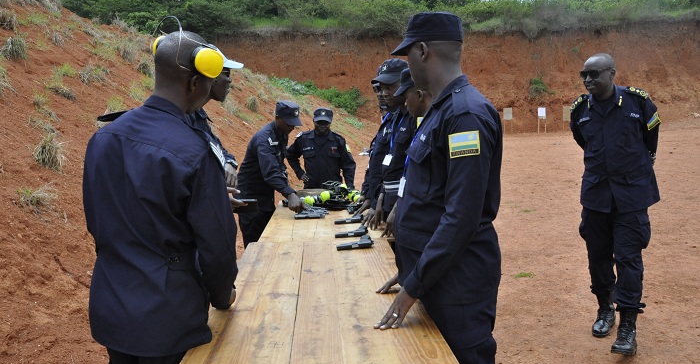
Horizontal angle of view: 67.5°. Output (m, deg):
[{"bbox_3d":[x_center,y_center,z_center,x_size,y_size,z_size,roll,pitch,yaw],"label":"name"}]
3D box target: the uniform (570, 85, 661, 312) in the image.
[{"bbox_3d":[1.617,0.107,3.190,0.530,1.380,0.360,5,9,39],"label":"uniform"}]

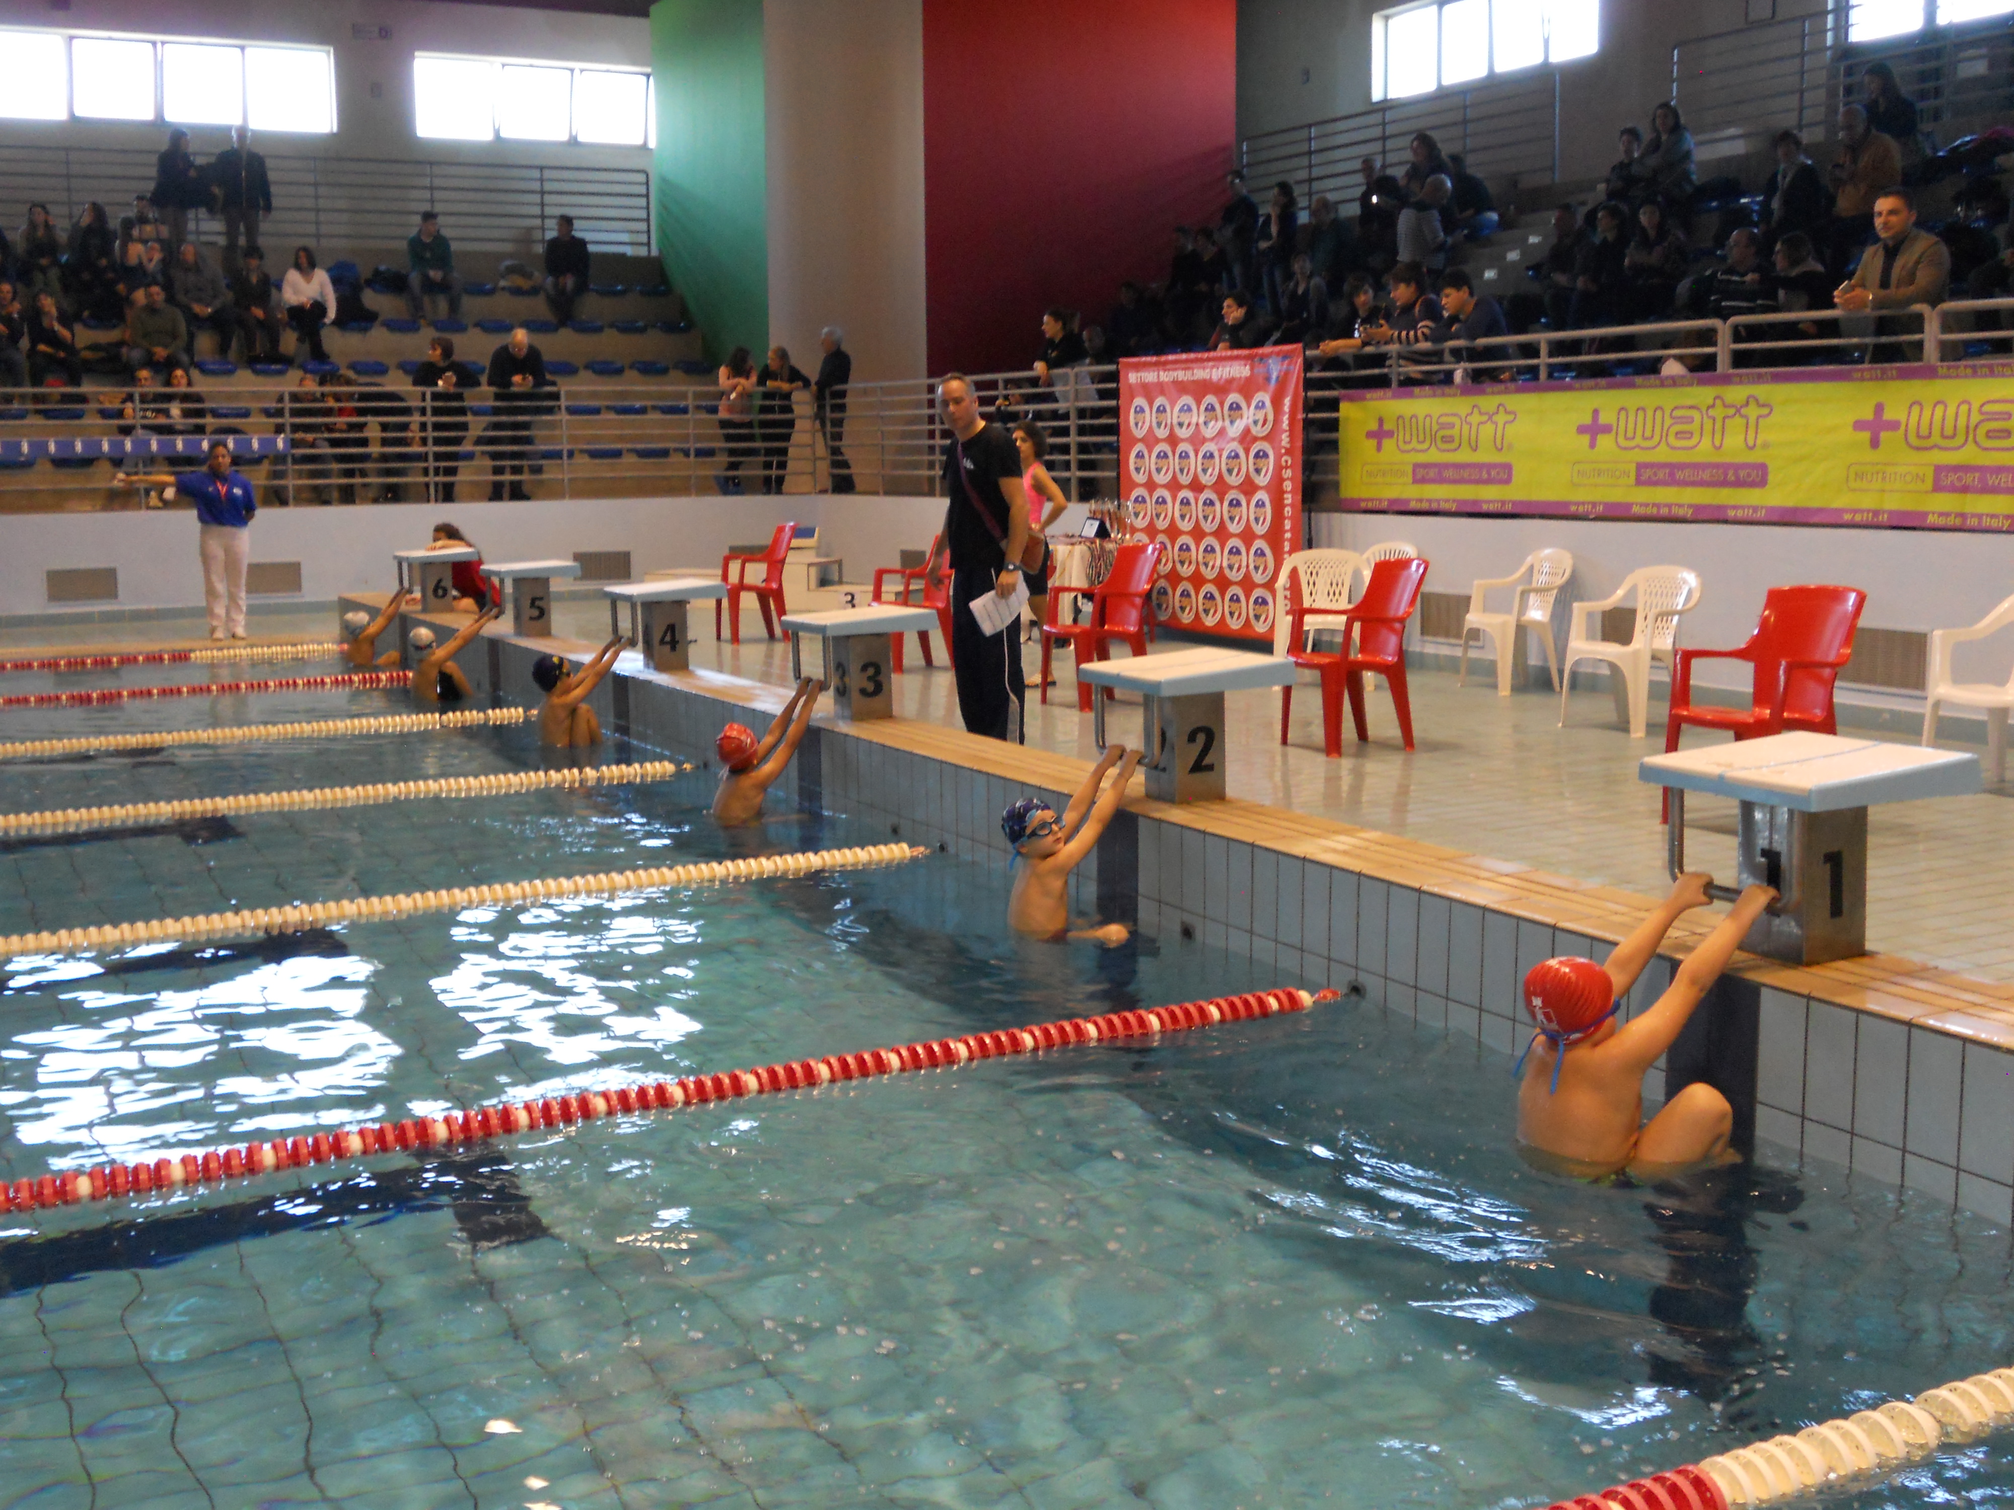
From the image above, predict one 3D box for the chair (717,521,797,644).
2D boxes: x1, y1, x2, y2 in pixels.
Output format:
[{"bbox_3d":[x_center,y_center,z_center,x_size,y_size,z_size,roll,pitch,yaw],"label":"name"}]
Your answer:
[{"bbox_3d":[-1.882,-1.292,16.693,0.570,0.880,0.560,-4,9,-23],"label":"chair"}]

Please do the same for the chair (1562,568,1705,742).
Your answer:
[{"bbox_3d":[3.124,-0.526,10.964,0.550,0.815,0.570,-4,8,-20],"label":"chair"}]

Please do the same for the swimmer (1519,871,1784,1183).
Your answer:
[{"bbox_3d":[1.303,0.626,4.542,0.640,0.710,0.420,-5,9,-27],"label":"swimmer"}]

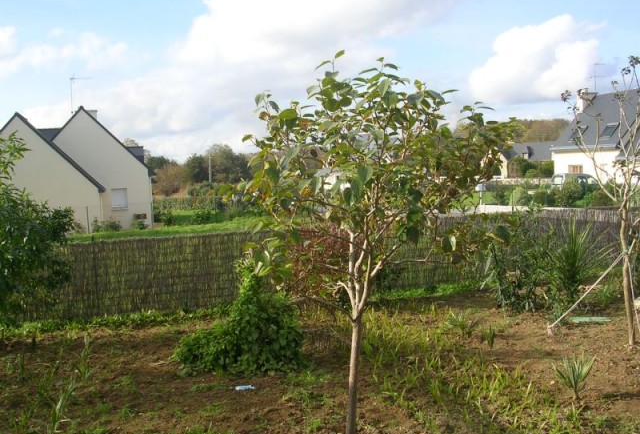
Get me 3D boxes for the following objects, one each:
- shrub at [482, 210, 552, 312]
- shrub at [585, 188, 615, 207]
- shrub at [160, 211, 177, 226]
[{"bbox_3d":[3.542,0.780,12.600,1.280,1.760,1.100,-1,3,16],"label":"shrub"},{"bbox_3d":[14.321,-0.948,36.000,1.500,1.150,1.400,0,4,22],"label":"shrub"},{"bbox_3d":[-9.380,0.093,43.500,1.000,0.900,0.950,-2,3,-12],"label":"shrub"}]

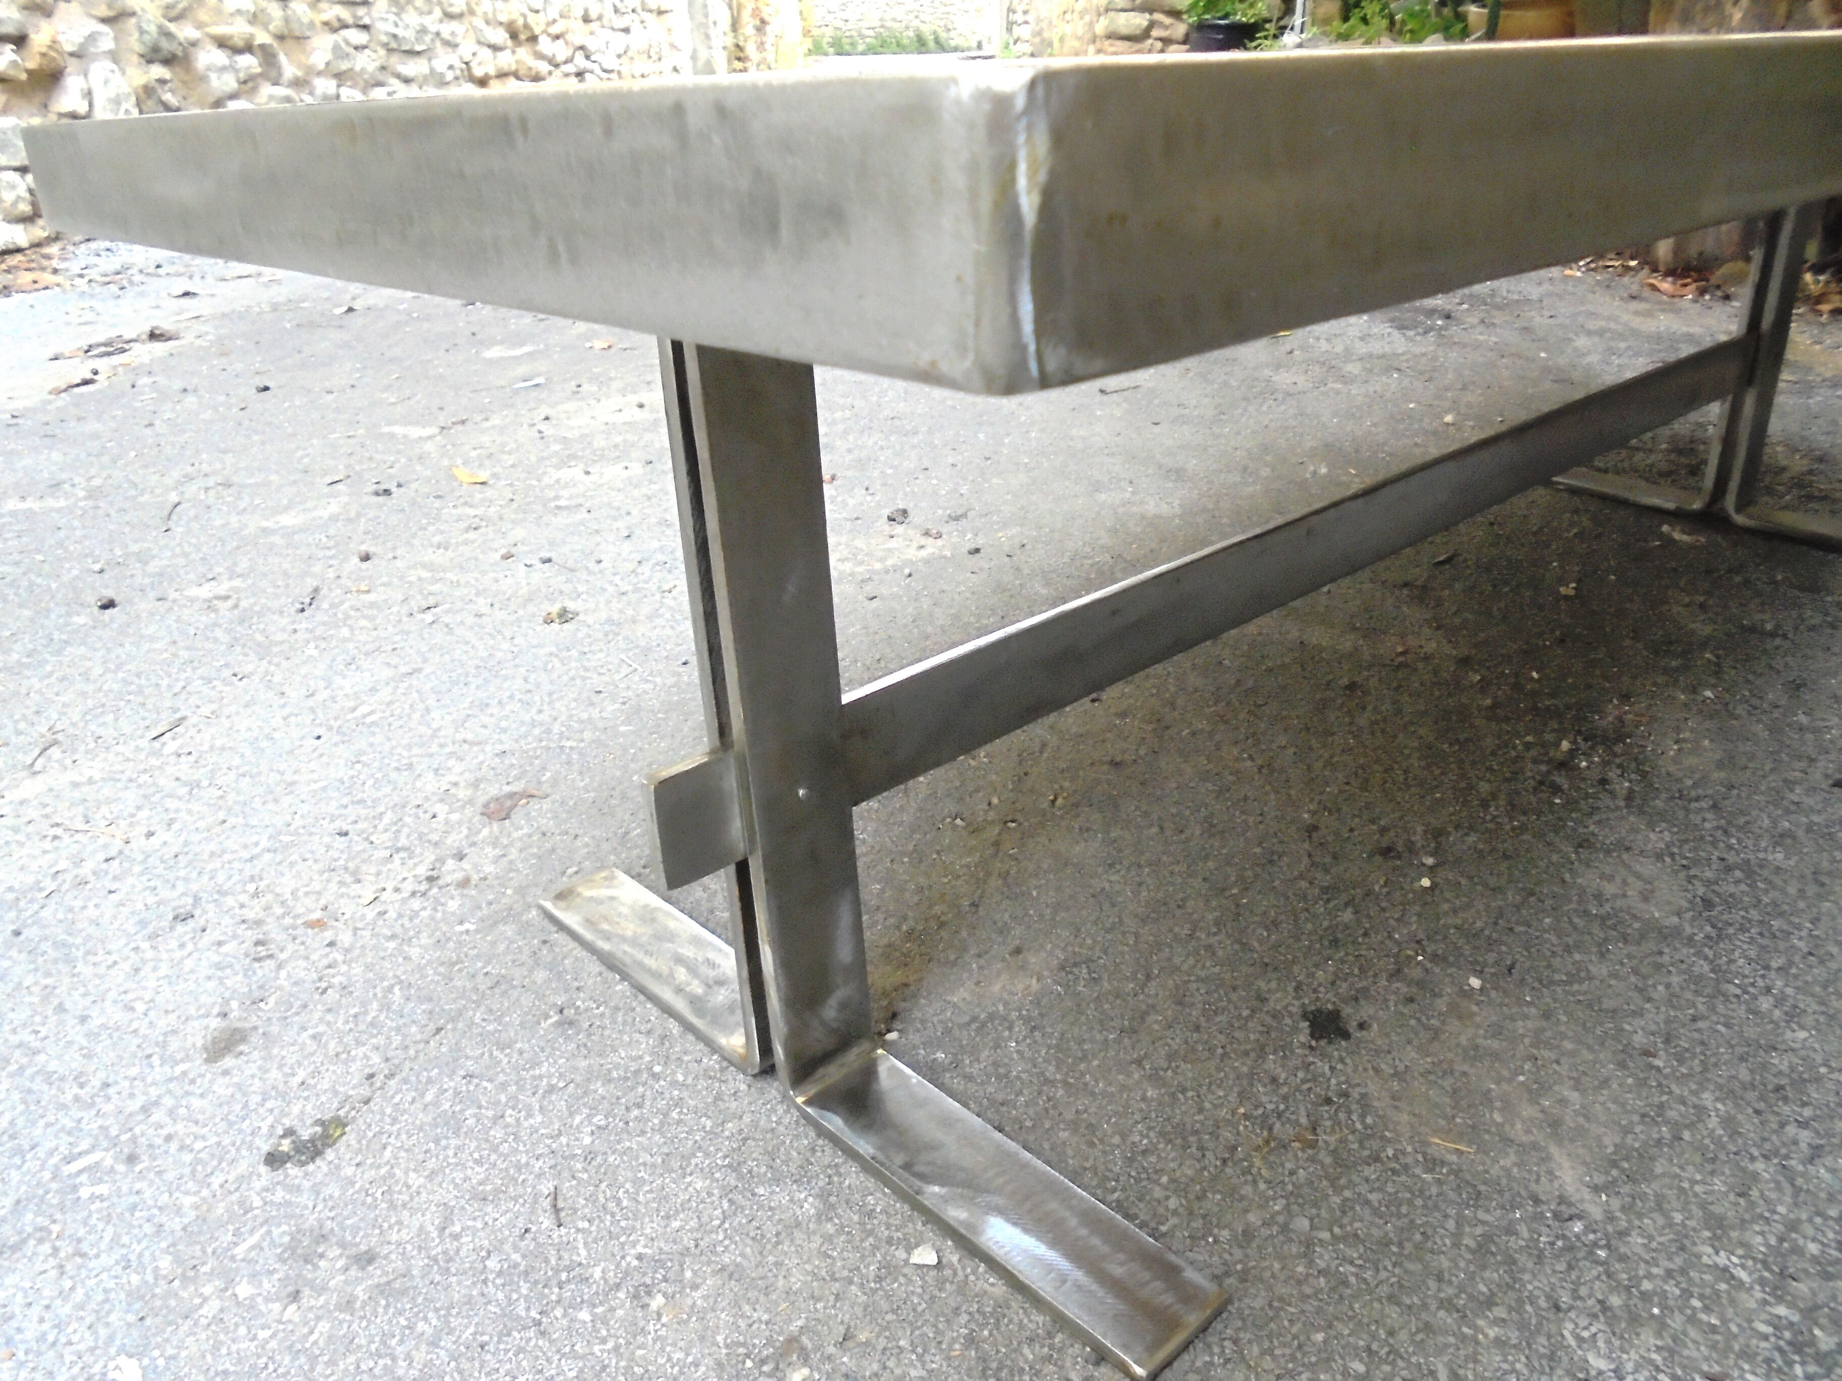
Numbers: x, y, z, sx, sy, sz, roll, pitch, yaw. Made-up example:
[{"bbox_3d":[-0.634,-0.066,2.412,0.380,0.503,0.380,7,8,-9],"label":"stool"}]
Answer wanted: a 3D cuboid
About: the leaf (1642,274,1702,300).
[{"bbox_3d":[1.372,-0.739,2.529,0.088,0.034,0.067,9,27,26],"label":"leaf"}]

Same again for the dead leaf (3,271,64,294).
[{"bbox_3d":[-2.566,-1.180,4.000,0.139,0.038,0.103,-17,28,-28],"label":"dead leaf"}]

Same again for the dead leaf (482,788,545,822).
[{"bbox_3d":[-0.281,0.075,0.947,0.032,0.010,0.045,13,29,32],"label":"dead leaf"}]

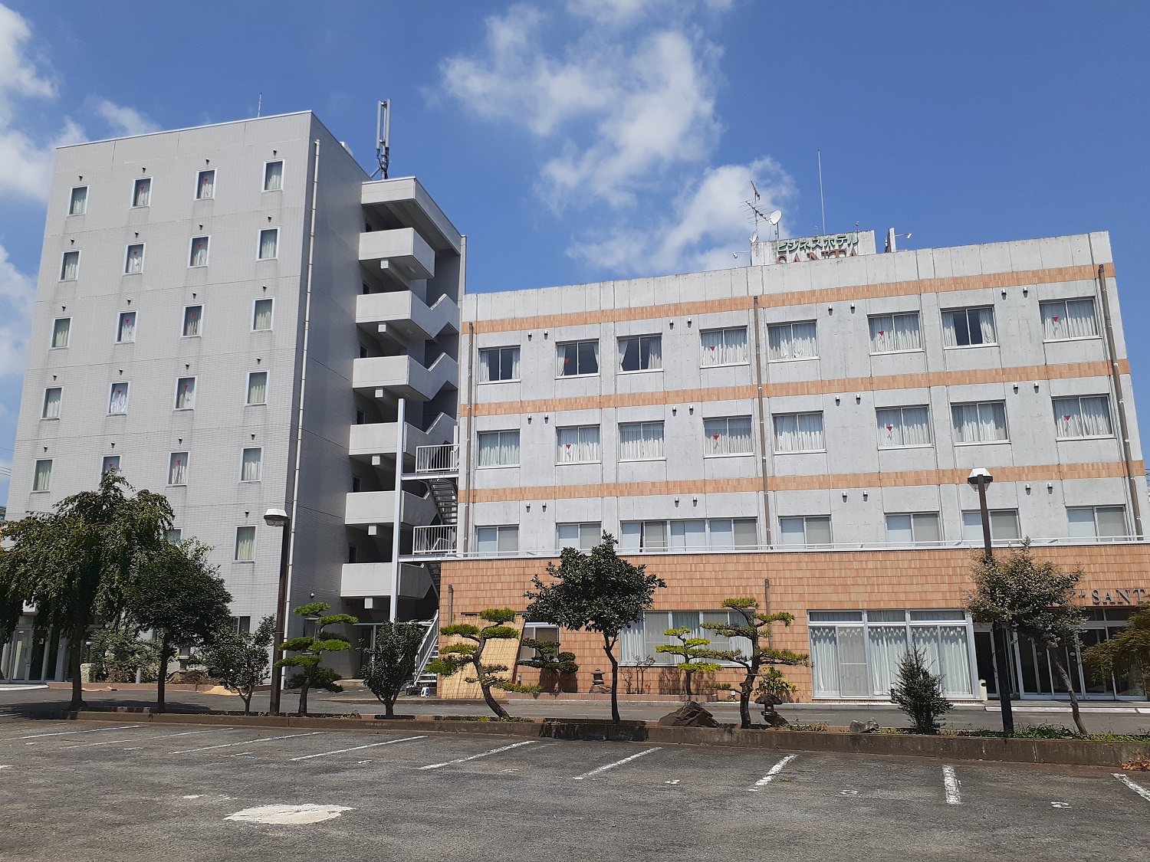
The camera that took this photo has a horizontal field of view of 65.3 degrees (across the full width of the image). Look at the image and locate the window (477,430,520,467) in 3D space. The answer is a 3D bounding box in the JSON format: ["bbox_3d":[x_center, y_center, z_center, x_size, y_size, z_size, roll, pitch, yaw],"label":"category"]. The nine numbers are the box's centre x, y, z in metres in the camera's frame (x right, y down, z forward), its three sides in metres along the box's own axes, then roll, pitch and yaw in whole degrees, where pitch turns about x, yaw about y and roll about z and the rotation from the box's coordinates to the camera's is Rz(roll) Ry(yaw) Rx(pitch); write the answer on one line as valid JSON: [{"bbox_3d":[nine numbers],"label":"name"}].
[{"bbox_3d":[-2.654,0.639,31.182,1.534,1.312,0.150,-3,-13,13],"label":"window"}]

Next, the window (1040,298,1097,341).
[{"bbox_3d":[15.118,-3.389,27.415,1.597,1.349,0.150,-3,-14,14],"label":"window"}]

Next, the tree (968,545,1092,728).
[{"bbox_3d":[7.988,3.638,15.828,1.919,3.273,1.823,-3,-14,14],"label":"tree"}]

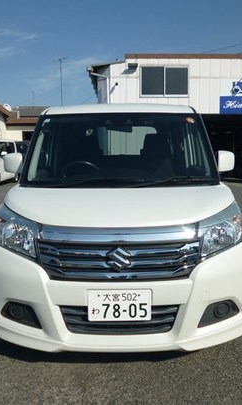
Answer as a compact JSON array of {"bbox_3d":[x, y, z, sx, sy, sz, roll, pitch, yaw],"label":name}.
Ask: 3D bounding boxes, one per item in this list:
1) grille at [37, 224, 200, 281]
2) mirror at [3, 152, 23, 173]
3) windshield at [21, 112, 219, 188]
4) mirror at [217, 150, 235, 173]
[{"bbox_3d":[-0.009,0.261,1.956,0.887,0.265,0.160,0,7,0],"label":"grille"},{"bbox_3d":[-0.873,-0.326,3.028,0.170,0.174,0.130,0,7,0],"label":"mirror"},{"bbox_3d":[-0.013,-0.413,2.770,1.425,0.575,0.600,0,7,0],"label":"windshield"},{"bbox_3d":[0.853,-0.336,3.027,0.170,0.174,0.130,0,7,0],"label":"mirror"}]

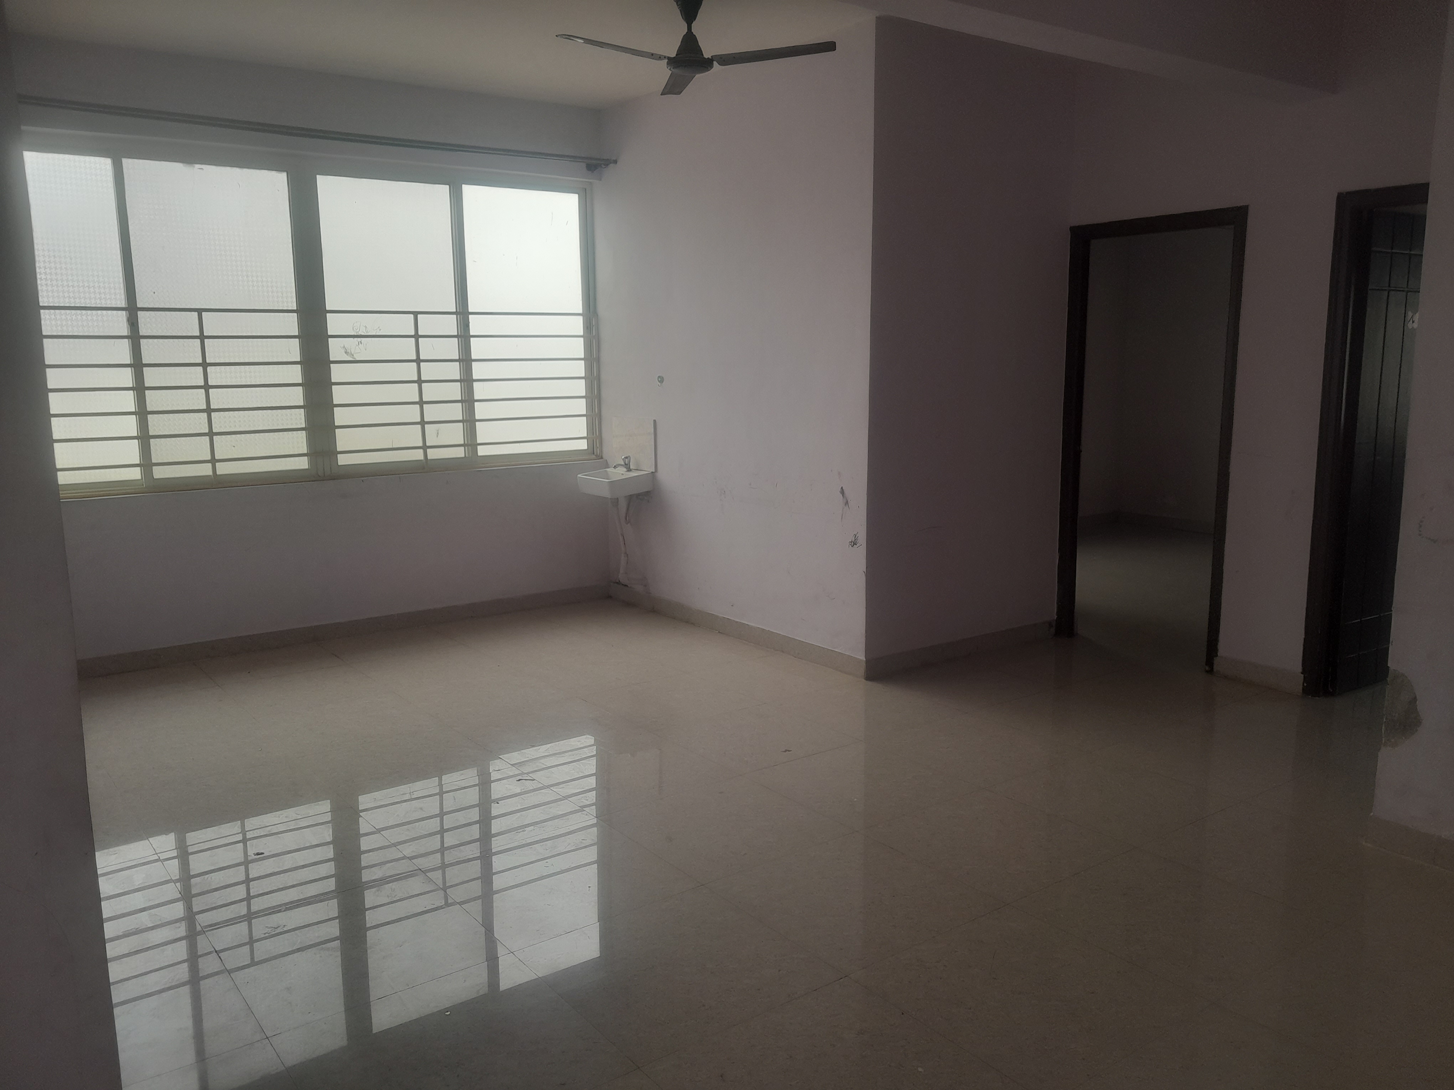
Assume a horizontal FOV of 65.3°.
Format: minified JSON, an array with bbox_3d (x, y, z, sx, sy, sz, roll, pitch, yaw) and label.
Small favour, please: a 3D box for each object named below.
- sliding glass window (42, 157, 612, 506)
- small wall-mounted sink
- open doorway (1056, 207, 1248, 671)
[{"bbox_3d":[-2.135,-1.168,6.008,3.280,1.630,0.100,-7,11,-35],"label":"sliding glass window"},{"bbox_3d":[-0.669,-0.369,6.687,0.300,0.130,0.420,-7,11,-35],"label":"small wall-mounted sink"},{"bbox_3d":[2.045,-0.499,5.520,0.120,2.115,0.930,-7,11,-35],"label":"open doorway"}]

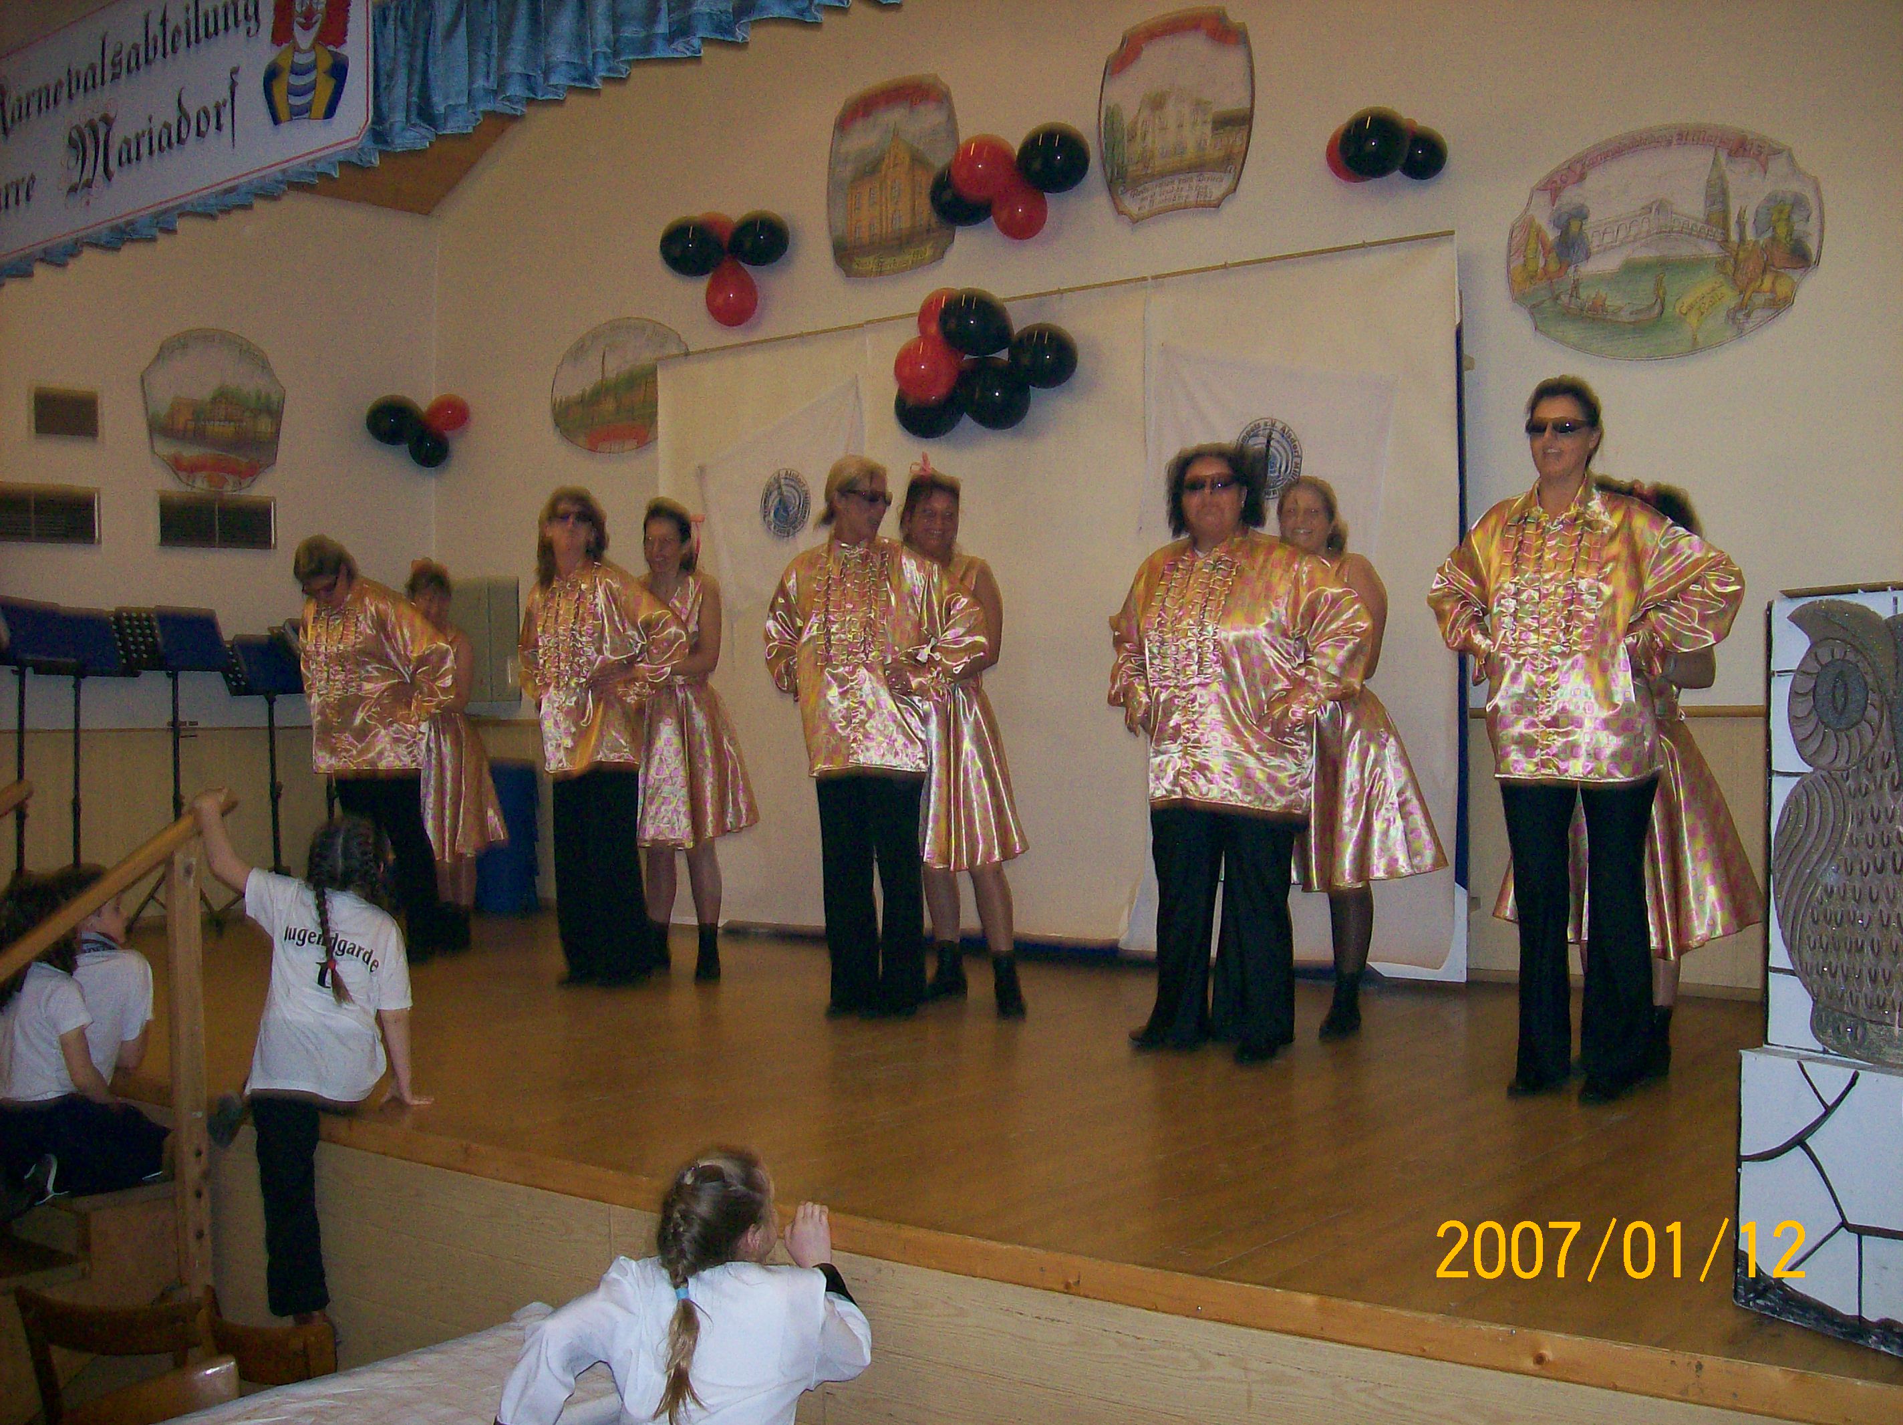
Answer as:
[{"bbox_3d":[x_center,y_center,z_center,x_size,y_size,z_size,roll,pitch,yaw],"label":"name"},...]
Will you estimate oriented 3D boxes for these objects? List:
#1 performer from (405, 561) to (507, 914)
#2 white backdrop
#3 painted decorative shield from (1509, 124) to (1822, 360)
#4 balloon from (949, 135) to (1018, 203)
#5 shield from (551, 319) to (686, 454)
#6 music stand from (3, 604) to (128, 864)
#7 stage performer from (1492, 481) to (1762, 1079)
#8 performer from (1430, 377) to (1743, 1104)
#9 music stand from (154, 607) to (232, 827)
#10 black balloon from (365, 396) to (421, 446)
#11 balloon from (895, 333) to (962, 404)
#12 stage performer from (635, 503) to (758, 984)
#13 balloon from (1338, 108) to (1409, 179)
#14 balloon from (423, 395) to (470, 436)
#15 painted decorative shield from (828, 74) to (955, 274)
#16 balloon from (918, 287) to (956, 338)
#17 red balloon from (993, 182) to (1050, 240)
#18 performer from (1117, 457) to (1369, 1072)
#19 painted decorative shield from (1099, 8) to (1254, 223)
[{"bbox_3d":[-2.092,0.172,8.248,0.550,1.615,0.480,-1,-1,28],"label":"performer"},{"bbox_3d":[0.207,-0.348,7.851,3.754,2.540,0.080,-1,-1,36],"label":"white backdrop"},{"bbox_3d":[2.348,-1.555,6.569,1.028,0.758,0.030,-1,-1,36],"label":"painted decorative shield"},{"bbox_3d":[0.124,-2.103,7.651,0.259,0.259,0.253,0,-1,0],"label":"balloon"},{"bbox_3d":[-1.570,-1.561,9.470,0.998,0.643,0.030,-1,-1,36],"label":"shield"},{"bbox_3d":[-3.758,0.264,8.486,0.500,1.410,0.480,0,-1,-39],"label":"music stand"},{"bbox_3d":[1.715,0.151,5.020,0.640,1.520,0.600,0,0,37],"label":"stage performer"},{"bbox_3d":[1.533,0.052,4.779,0.740,1.725,0.440,-1,-1,30],"label":"performer"},{"bbox_3d":[-3.313,0.248,8.450,0.490,1.390,0.450,0,0,-30],"label":"music stand"},{"bbox_3d":[-2.883,-1.499,10.200,0.284,0.265,0.276,0,-1,0],"label":"black balloon"},{"bbox_3d":[-0.101,-1.405,8.107,0.280,0.293,0.280,0,-1,0],"label":"balloon"},{"bbox_3d":[-0.923,0.088,6.920,0.520,1.680,0.500,0,0,37],"label":"stage performer"},{"bbox_3d":[1.487,-2.003,6.964,0.246,0.251,0.246,-1,-1,30],"label":"balloon"},{"bbox_3d":[-2.494,-1.481,9.800,0.235,0.195,0.210,0,0,0],"label":"balloon"},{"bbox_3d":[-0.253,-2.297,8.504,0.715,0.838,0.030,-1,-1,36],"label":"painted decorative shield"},{"bbox_3d":[-0.015,-1.583,7.930,0.245,0.250,0.250,0,0,0],"label":"balloon"},{"bbox_3d":[0.266,-1.954,7.700,0.230,0.235,0.250,0,0,0],"label":"red balloon"},{"bbox_3d":[0.790,0.090,5.469,0.630,1.655,0.450,0,-1,27],"label":"performer"},{"bbox_3d":[0.836,-2.271,7.468,0.666,0.783,0.030,-1,-1,36],"label":"painted decorative shield"}]

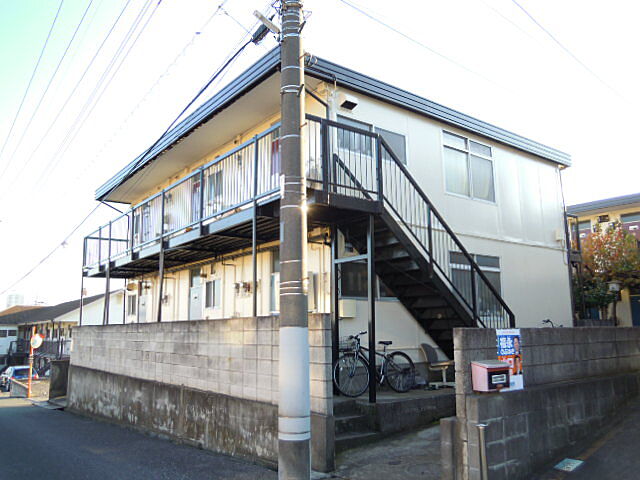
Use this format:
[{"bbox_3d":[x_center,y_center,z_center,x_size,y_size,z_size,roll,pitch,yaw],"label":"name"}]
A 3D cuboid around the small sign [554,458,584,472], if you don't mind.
[{"bbox_3d":[2.425,2.187,5.029,0.265,0.015,0.180,-6,-5,-39],"label":"small sign"}]

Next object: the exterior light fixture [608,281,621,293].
[{"bbox_3d":[7.680,1.213,13.500,0.280,0.310,0.280,7,-12,-37],"label":"exterior light fixture"}]

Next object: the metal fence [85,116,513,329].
[{"bbox_3d":[-1.915,1.170,13.660,5.300,3.950,12.180,7,-12,-37],"label":"metal fence"}]

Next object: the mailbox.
[{"bbox_3d":[1.617,1.269,4.841,0.360,0.265,0.190,7,-12,-37],"label":"mailbox"}]

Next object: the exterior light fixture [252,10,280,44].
[{"bbox_3d":[-0.611,-2.459,5.963,0.130,0.200,0.460,-9,-13,40],"label":"exterior light fixture"}]

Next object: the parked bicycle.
[{"bbox_3d":[0.960,2.056,8.639,1.700,1.040,0.570,6,-12,-35],"label":"parked bicycle"}]

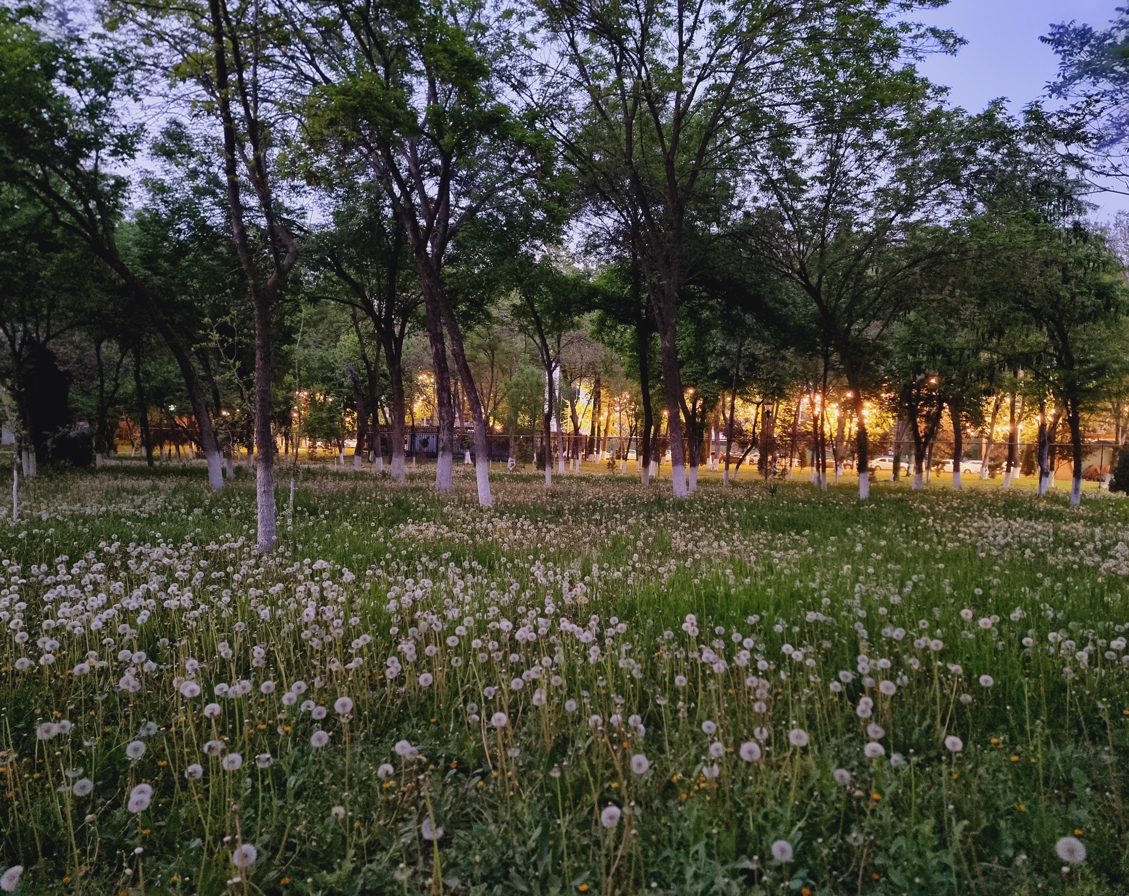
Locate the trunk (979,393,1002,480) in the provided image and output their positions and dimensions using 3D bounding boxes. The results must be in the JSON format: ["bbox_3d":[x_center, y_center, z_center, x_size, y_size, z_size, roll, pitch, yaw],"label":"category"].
[{"bbox_3d":[31.926,-0.838,62.000,1.450,6.560,0.800,1,-1,0],"label":"trunk"}]

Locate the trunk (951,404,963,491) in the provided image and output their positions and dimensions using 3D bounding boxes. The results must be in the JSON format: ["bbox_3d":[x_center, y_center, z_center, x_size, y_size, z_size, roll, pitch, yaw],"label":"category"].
[{"bbox_3d":[20.374,-0.048,43.000,0.580,4.450,0.500,1,-1,0],"label":"trunk"}]

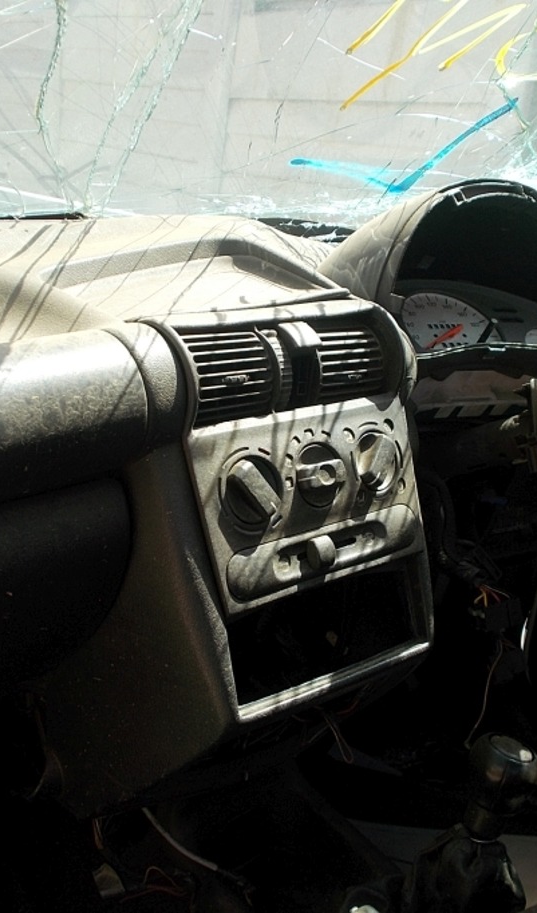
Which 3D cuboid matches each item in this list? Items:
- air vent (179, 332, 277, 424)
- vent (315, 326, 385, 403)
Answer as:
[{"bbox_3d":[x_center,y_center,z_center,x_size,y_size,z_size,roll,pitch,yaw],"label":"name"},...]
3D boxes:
[{"bbox_3d":[-0.028,-0.054,0.617,0.067,0.060,0.025,-11,7,-37],"label":"air vent"},{"bbox_3d":[0.054,-0.067,0.680,0.067,0.057,0.025,-11,7,-37],"label":"vent"}]

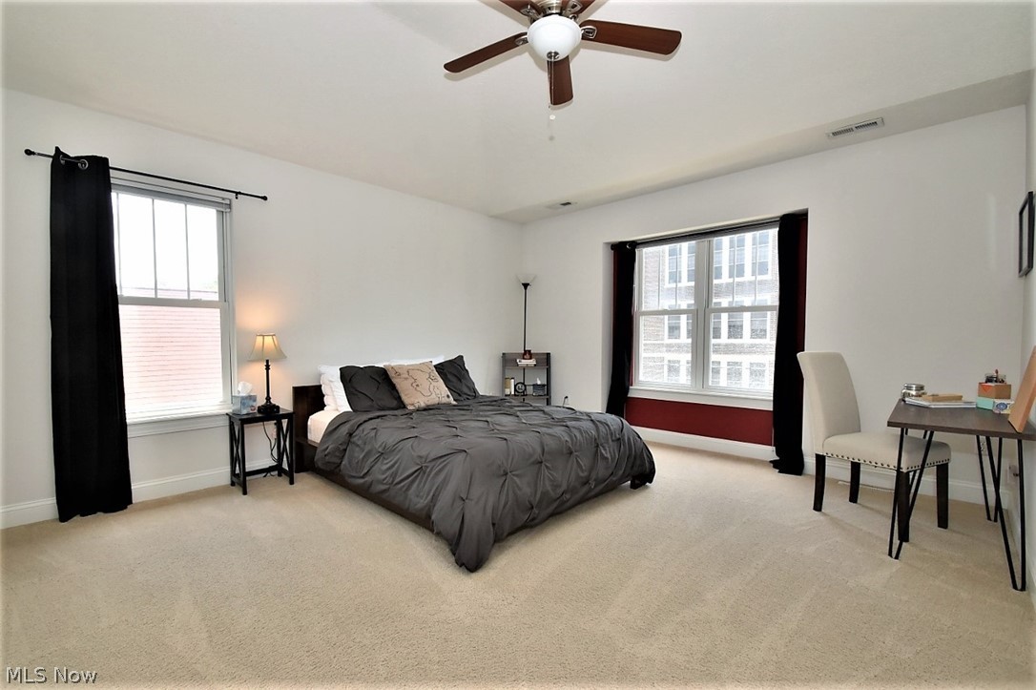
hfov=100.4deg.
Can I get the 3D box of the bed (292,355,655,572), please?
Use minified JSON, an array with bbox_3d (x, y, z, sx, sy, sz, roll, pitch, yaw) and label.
[{"bbox_3d":[-0.432,0.604,3.437,2.280,0.889,1.767,1,2,43],"label":"bed"}]

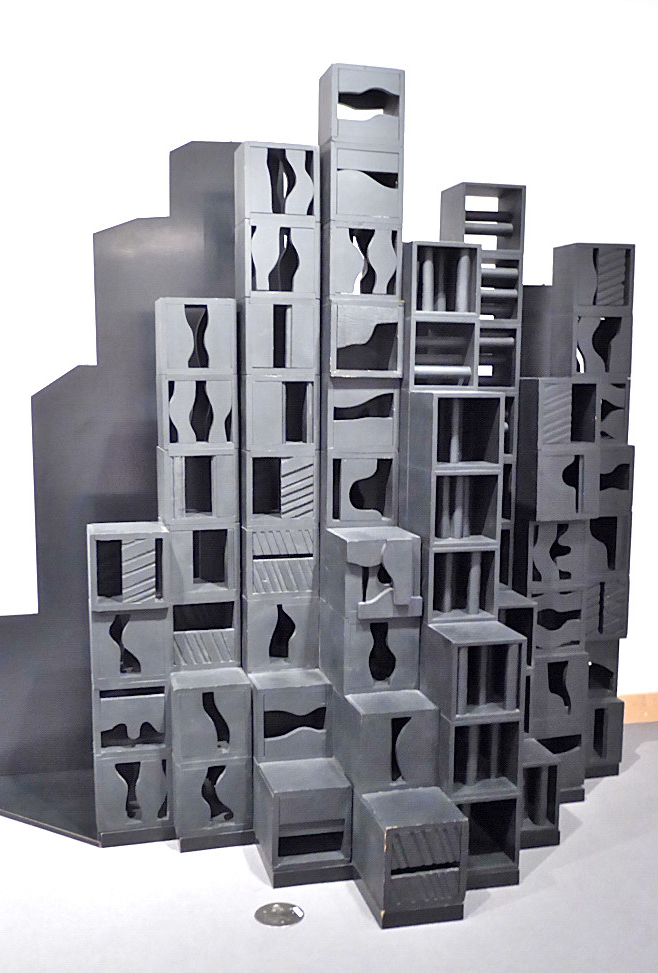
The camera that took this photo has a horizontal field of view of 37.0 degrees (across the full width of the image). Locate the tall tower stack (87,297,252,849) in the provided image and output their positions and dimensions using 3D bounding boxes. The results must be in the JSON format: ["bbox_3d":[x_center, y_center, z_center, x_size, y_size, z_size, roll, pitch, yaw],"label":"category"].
[{"bbox_3d":[-0.548,0.285,3.338,0.491,1.814,0.411,-1,6,-14],"label":"tall tower stack"}]

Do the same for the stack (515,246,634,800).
[{"bbox_3d":[0.913,0.121,3.735,0.504,2.069,0.445,-1,6,-14],"label":"stack"}]

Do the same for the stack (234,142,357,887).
[{"bbox_3d":[-0.124,0.046,3.224,0.241,2.318,0.627,-1,6,-14],"label":"stack"}]

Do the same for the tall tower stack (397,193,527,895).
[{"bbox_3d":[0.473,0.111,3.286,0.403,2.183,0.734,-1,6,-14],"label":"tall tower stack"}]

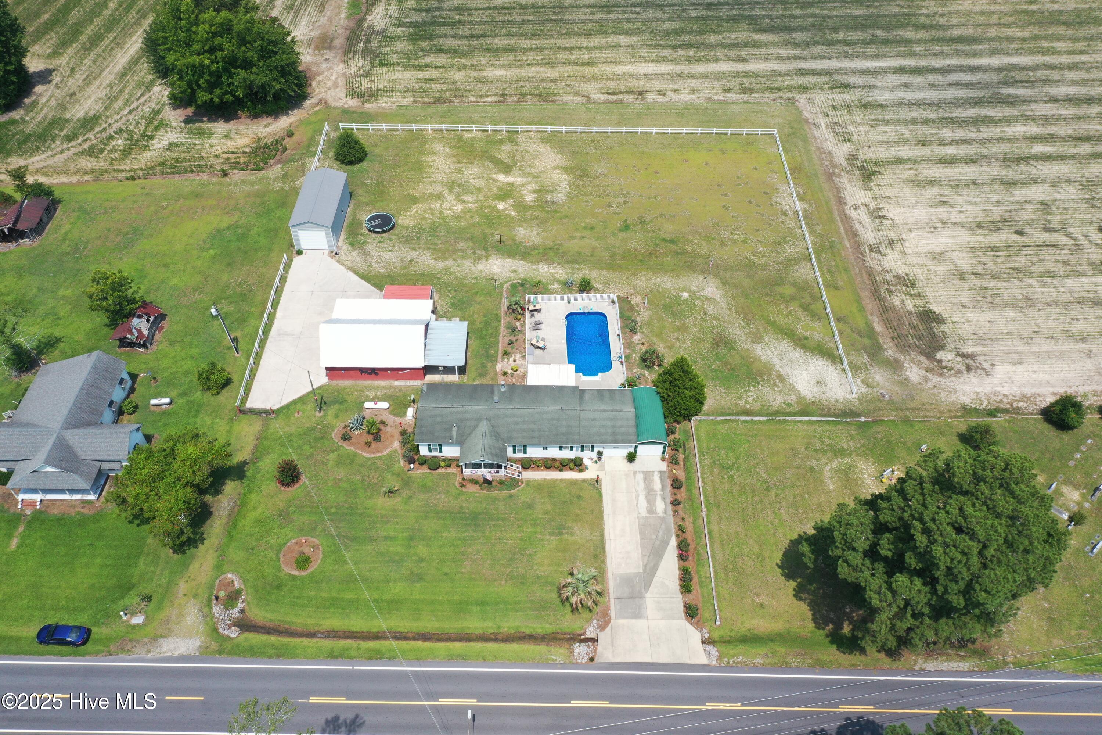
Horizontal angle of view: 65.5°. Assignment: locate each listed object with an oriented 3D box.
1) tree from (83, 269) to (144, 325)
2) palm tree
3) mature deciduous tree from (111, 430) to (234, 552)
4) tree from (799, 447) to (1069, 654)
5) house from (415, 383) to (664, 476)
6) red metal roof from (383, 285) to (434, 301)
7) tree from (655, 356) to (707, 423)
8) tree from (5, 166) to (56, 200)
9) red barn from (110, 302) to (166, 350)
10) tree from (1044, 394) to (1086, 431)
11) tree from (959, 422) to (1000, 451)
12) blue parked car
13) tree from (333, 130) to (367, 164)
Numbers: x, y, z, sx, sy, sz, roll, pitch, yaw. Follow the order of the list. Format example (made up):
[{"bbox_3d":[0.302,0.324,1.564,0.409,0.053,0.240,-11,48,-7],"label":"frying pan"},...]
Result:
[{"bbox_3d":[-55.635,-9.059,109.153,6.700,7.800,6.600,0,48,0],"label":"tree"},{"bbox_3d":[3.060,21.547,86.032,4.500,2.300,4.300,0,48,0],"label":"palm tree"},{"bbox_3d":[-39.482,11.613,88.135,11.600,9.800,12.000,1,48,0],"label":"mature deciduous tree"},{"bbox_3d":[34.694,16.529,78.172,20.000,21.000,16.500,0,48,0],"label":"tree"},{"bbox_3d":[-1.064,6.802,97.949,28.100,4.100,11.300,1,48,0],"label":"house"},{"bbox_3d":[-18.716,-8.929,112.463,6.100,3.000,3.900,0,48,0],"label":"red metal roof"},{"bbox_3d":[15.074,1.827,98.462,6.050,8.700,6.050,1,48,0],"label":"tree"},{"bbox_3d":[-74.908,-26.306,124.037,5.800,6.600,5.300,1,48,0],"label":"tree"},{"bbox_3d":[-51.726,-5.235,107.287,4.800,3.700,5.900,1,48,0],"label":"red barn"},{"bbox_3d":[60.555,4.949,100.156,4.200,3.700,4.200,0,48,0],"label":"tree"},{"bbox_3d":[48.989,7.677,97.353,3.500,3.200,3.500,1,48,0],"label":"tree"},{"bbox_3d":[-46.291,25.279,81.329,4.750,1.450,1.830,3,48,1],"label":"blue parked car"},{"bbox_3d":[-31.177,-34.571,133.246,5.150,4.900,5.150,1,48,0],"label":"tree"}]

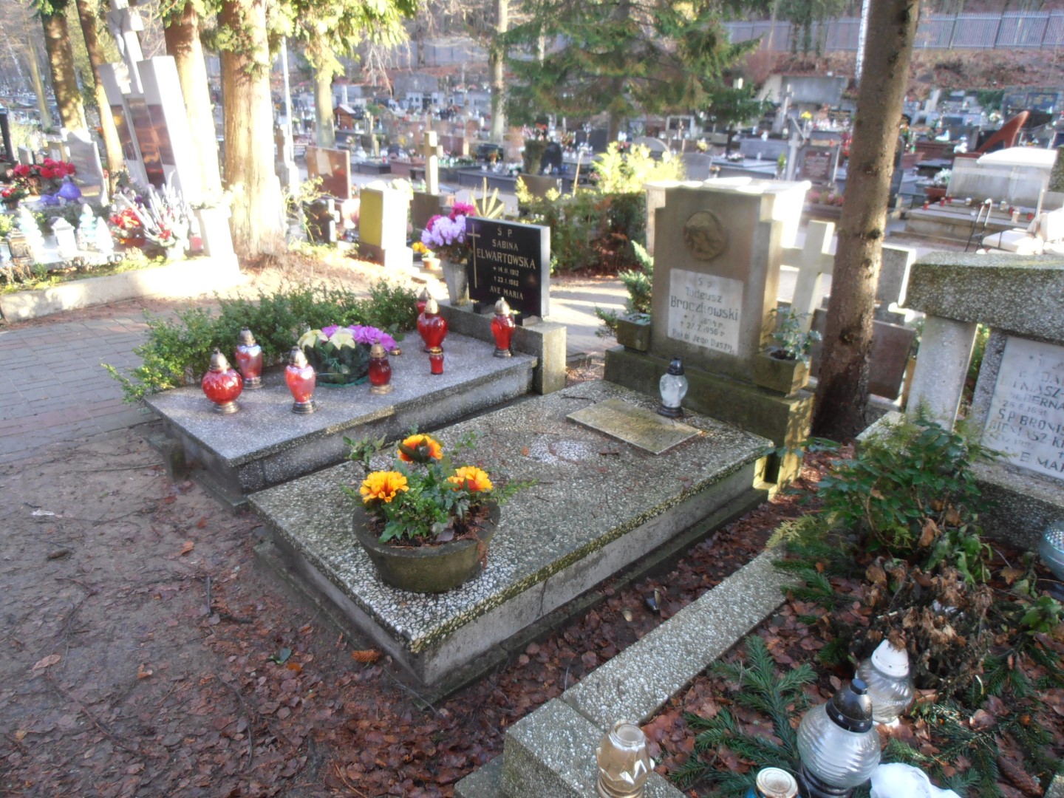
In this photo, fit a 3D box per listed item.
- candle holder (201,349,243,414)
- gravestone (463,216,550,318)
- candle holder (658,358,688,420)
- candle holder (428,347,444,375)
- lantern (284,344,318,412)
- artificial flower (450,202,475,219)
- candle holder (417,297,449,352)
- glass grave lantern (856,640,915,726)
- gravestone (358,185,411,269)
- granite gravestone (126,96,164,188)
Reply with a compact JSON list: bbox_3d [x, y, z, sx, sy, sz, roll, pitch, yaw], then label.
[{"bbox_3d":[-1.361,-0.084,3.232,0.168,0.276,0.168,-18,28,-41],"label":"candle holder"},{"bbox_3d":[-0.143,-0.748,4.200,0.602,0.503,0.068,20,29,40],"label":"gravestone"},{"bbox_3d":[0.639,-0.059,3.323,0.125,0.259,0.125,1,21,0],"label":"candle holder"},{"bbox_3d":[-0.478,-0.193,3.686,0.070,0.135,0.070,1,21,0],"label":"candle holder"},{"bbox_3d":[-1.020,-0.089,3.236,0.141,0.290,0.141,20,29,40],"label":"lantern"},{"bbox_3d":[-0.426,-1.156,4.531,0.144,0.125,0.163,-19,29,-40],"label":"artificial flower"},{"bbox_3d":[-0.540,-0.413,4.026,0.166,0.284,0.166,-18,28,-41],"label":"candle holder"},{"bbox_3d":[0.887,0.696,1.846,0.134,0.224,0.134,-18,28,-41],"label":"glass grave lantern"},{"bbox_3d":[-1.532,-1.788,7.595,0.394,0.739,0.384,16,26,34],"label":"gravestone"},{"bbox_3d":[-4.087,-2.712,7.801,0.443,0.907,0.048,17,27,36],"label":"granite gravestone"}]

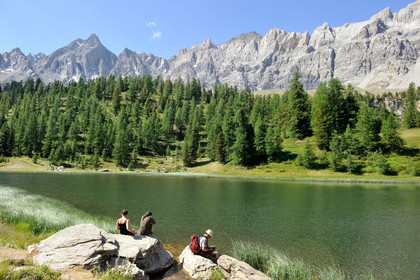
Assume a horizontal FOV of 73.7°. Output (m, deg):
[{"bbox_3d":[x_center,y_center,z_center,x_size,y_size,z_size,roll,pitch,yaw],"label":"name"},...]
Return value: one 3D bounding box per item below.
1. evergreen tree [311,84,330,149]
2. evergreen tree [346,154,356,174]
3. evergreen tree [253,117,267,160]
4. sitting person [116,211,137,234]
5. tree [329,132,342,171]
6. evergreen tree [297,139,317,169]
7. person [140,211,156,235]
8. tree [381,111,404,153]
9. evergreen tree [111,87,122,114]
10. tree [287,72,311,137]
[{"bbox_3d":[23.893,-4.500,60.000,4.286,13.071,4.286,0,-3,0],"label":"evergreen tree"},{"bbox_3d":[21.554,3.643,42.500,1.670,3.188,1.670,0,-3,0],"label":"evergreen tree"},{"bbox_3d":[10.077,-0.305,57.000,2.850,8.957,2.850,0,-3,0],"label":"evergreen tree"},{"bbox_3d":[-2.905,2.957,9.800,0.600,0.900,0.700,-1,-3,18],"label":"sitting person"},{"bbox_3d":[20.170,1.848,45.000,2.250,6.429,2.250,0,-3,0],"label":"tree"},{"bbox_3d":[15.936,2.300,46.000,3.121,4.764,3.121,0,-3,0],"label":"evergreen tree"},{"bbox_3d":[-2.152,2.992,9.800,0.500,0.870,0.700,-2,-4,37],"label":"person"},{"bbox_3d":[36.500,-1.700,56.000,4.800,8.400,4.800,0,-3,0],"label":"tree"},{"bbox_3d":[-37.200,-15.800,112.000,4.400,11.200,4.400,0,-3,0],"label":"evergreen tree"},{"bbox_3d":[24.564,-9.229,76.000,6.514,18.186,6.514,0,-3,0],"label":"tree"}]

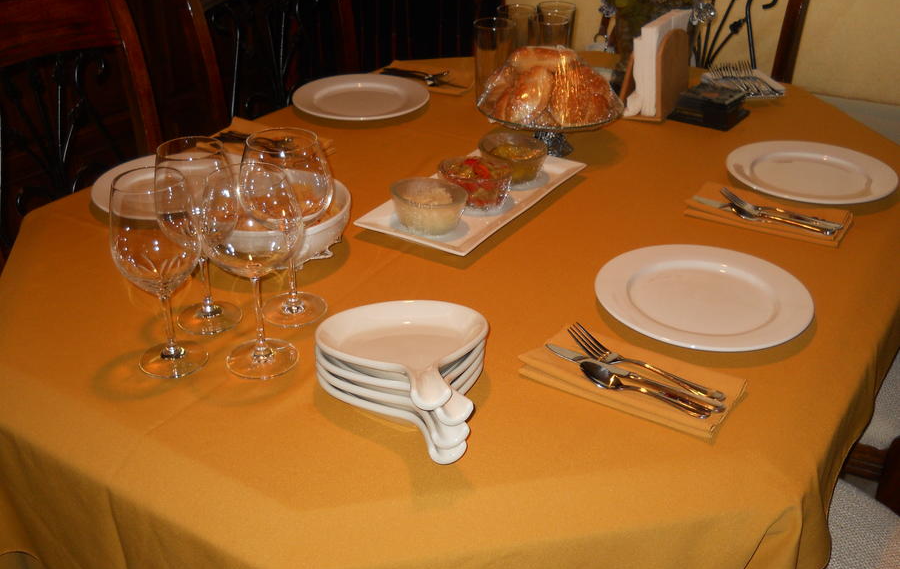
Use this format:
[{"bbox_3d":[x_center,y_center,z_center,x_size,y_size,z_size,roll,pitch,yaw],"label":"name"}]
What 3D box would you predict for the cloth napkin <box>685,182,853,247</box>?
[{"bbox_3d":[0.485,-0.111,1.471,0.227,0.014,0.106,17,34,26],"label":"cloth napkin"}]

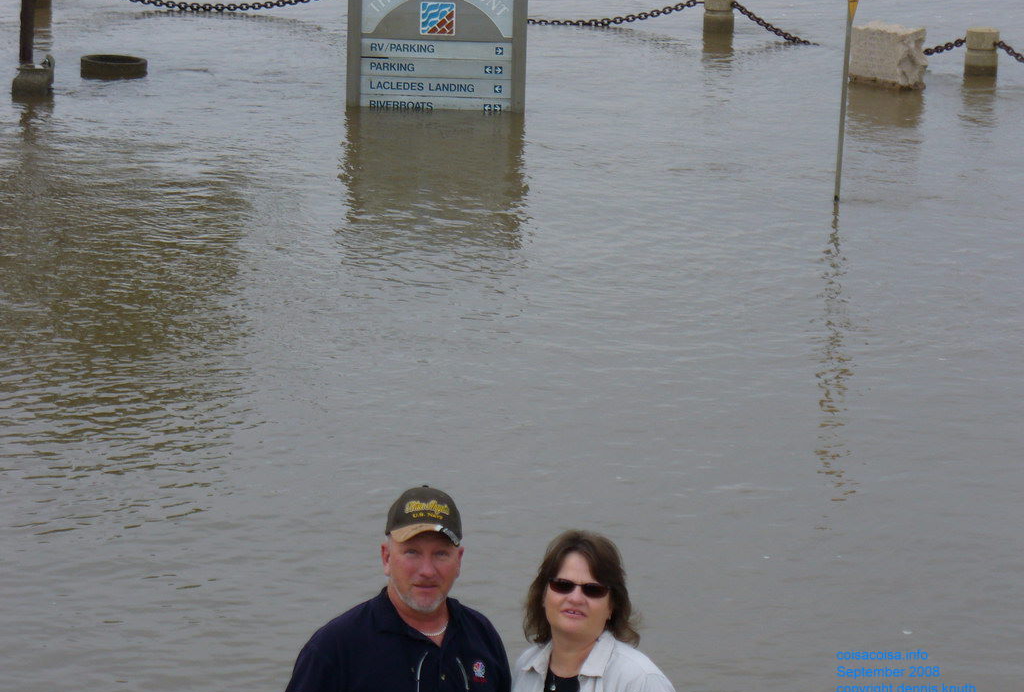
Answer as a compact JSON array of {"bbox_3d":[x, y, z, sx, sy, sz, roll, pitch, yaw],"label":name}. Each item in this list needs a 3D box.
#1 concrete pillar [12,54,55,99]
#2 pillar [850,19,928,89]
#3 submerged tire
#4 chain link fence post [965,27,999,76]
[{"bbox_3d":[-5.636,-3.154,44.305,0.470,0.480,0.420,2,14,0],"label":"concrete pillar"},{"bbox_3d":[4.655,-3.552,46.645,0.780,0.730,0.560,10,16,30],"label":"pillar"},{"bbox_3d":[-4.816,-3.393,45.804,0.820,0.205,0.820,2,14,0],"label":"submerged tire"},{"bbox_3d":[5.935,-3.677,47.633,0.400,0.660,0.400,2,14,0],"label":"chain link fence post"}]

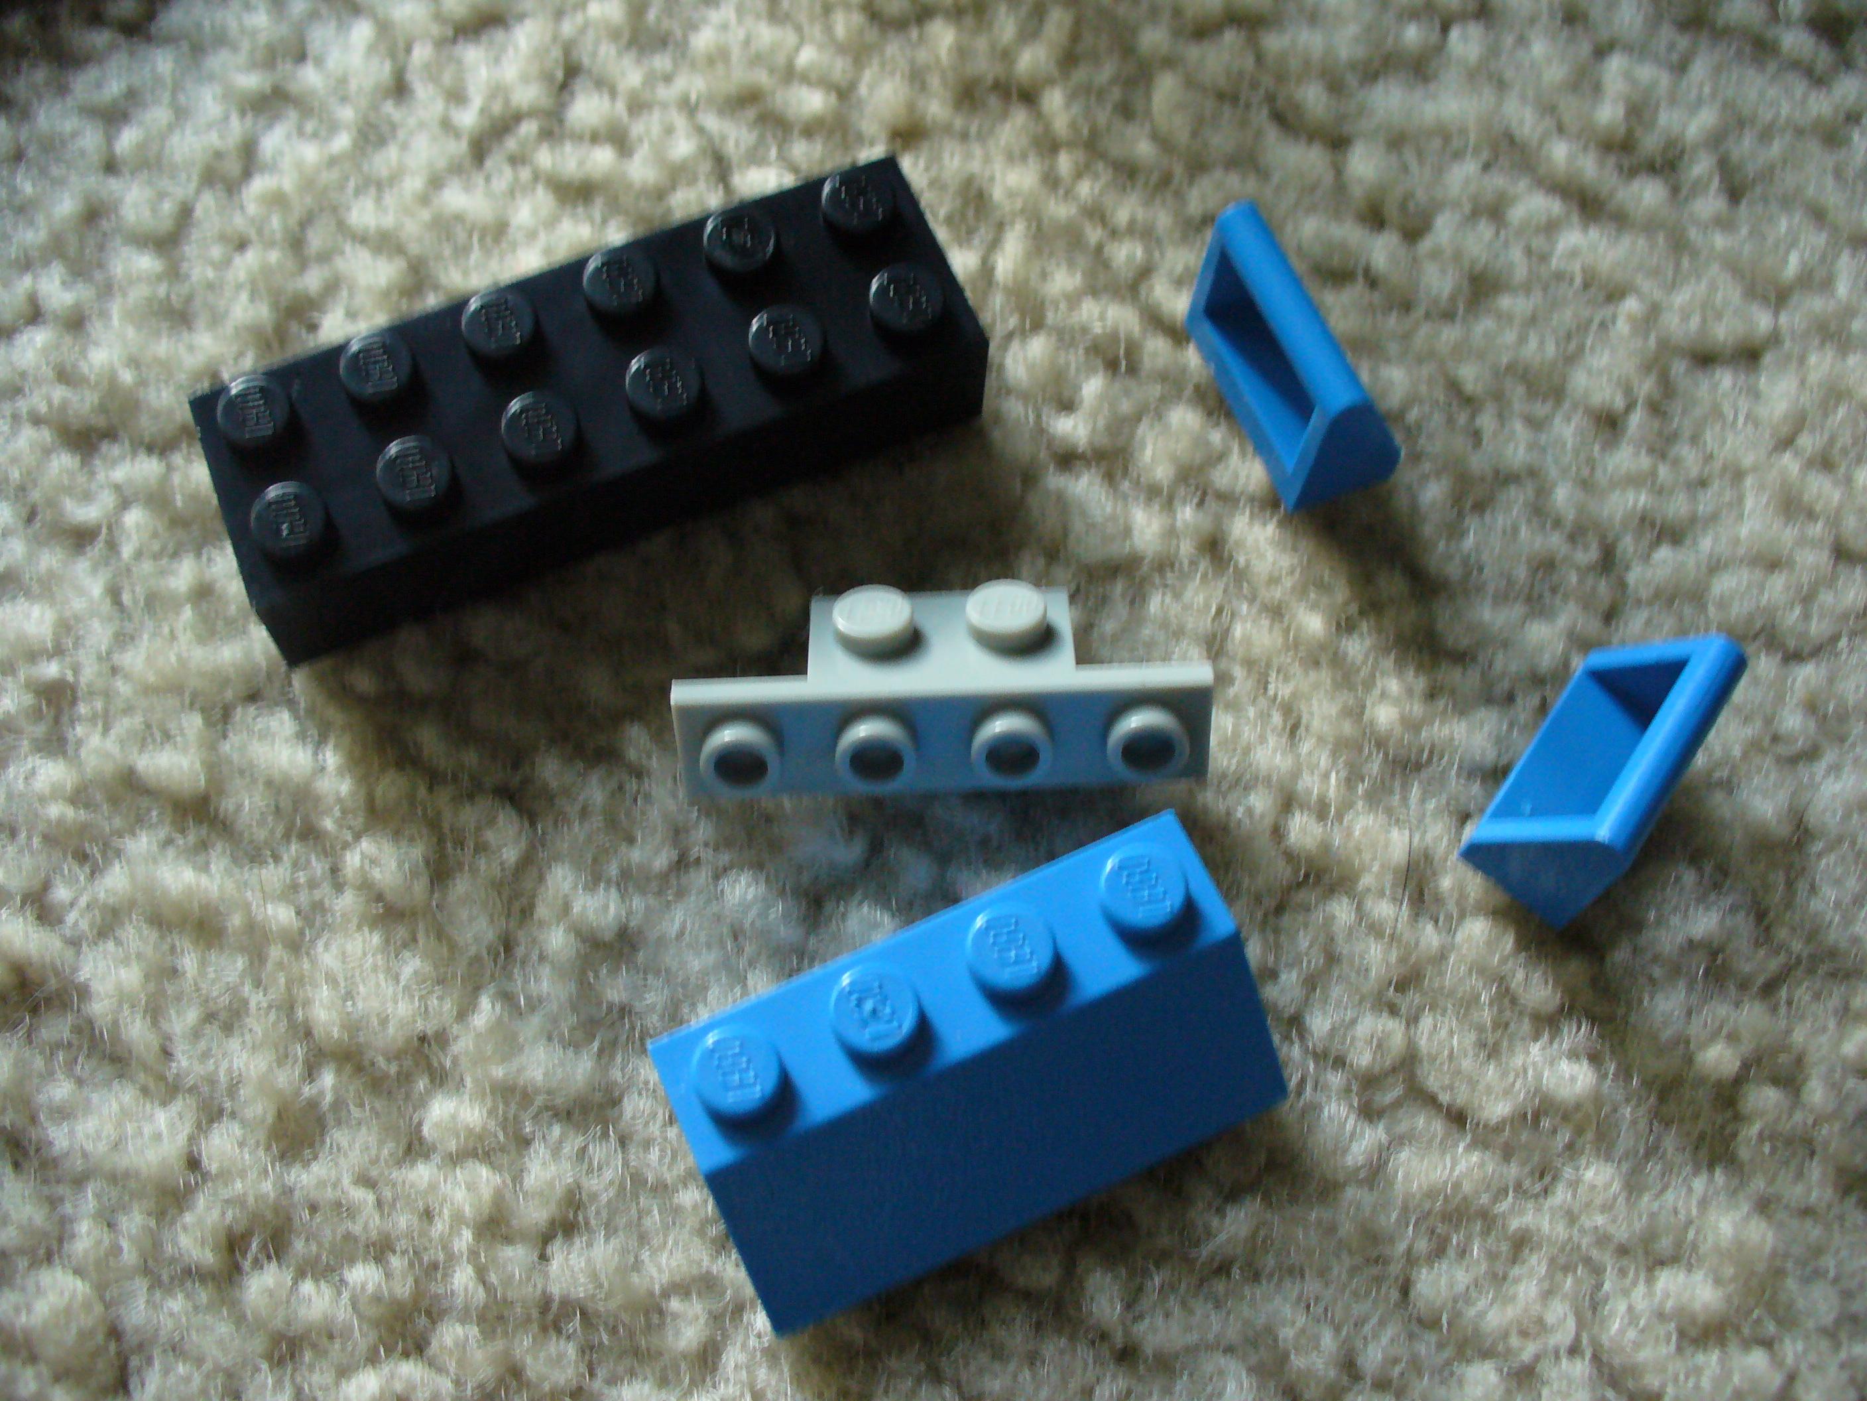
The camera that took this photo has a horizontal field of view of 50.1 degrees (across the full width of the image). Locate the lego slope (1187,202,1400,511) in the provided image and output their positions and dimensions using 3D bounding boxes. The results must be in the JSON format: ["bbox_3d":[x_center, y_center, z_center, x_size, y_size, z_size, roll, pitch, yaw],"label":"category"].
[{"bbox_3d":[0.023,-0.022,0.125,0.008,0.011,0.016,-22,67,-3],"label":"lego slope"}]

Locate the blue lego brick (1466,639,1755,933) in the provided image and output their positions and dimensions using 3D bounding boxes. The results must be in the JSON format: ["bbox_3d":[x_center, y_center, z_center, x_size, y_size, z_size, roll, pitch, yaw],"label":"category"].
[{"bbox_3d":[0.039,0.004,0.116,0.008,0.011,0.016,39,65,0],"label":"blue lego brick"}]

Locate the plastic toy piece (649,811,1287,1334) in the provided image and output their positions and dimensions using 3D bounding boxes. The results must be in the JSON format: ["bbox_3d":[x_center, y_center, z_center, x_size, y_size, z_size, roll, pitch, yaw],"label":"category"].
[{"bbox_3d":[0.002,0.020,0.111,0.032,0.011,0.016,-23,67,-8],"label":"plastic toy piece"}]

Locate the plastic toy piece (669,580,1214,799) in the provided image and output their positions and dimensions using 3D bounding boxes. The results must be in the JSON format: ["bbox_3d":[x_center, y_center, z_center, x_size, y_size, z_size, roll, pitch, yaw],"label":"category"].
[{"bbox_3d":[0.001,-0.001,0.122,0.032,0.009,0.011,-2,43,1],"label":"plastic toy piece"}]

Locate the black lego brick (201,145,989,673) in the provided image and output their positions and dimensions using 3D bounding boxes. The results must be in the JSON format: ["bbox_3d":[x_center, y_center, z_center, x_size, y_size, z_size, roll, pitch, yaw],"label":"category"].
[{"bbox_3d":[-0.022,-0.019,0.129,0.048,0.011,0.016,-21,69,-8],"label":"black lego brick"}]

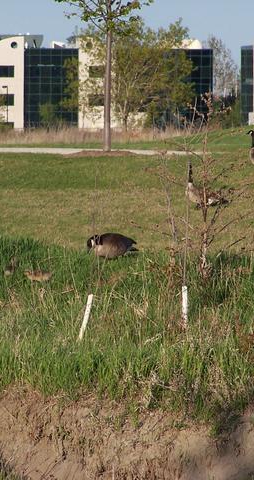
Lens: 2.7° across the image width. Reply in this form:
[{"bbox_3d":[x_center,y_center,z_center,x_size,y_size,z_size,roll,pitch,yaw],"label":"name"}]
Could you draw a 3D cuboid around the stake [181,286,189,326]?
[{"bbox_3d":[0.728,0.837,66.000,0.060,0.550,0.060,0,1,0],"label":"stake"}]

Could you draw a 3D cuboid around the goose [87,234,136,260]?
[{"bbox_3d":[-0.192,0.099,66.000,0.620,0.400,0.280,0,1,-20],"label":"goose"}]

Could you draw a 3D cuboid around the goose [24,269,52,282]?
[{"bbox_3d":[-1.067,0.435,63.500,0.330,0.200,0.150,0,1,-12],"label":"goose"}]

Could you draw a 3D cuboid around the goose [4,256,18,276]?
[{"bbox_3d":[-1.575,0.365,72.000,0.150,0.280,0.280,1,2,37],"label":"goose"}]

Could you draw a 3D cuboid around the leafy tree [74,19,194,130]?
[{"bbox_3d":[0.391,-9.826,320.000,6.900,6.900,6.500,0,1,0],"label":"leafy tree"}]

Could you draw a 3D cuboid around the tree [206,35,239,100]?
[{"bbox_3d":[12.994,-23.000,740.000,5.500,11.300,5.500,0,1,0],"label":"tree"}]

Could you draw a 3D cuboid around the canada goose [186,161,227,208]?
[{"bbox_3d":[1.285,-0.878,85.000,0.720,0.750,0.280,-1,2,-21],"label":"canada goose"}]

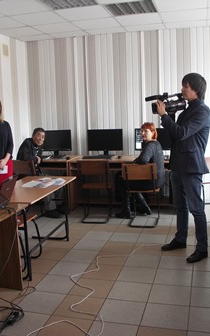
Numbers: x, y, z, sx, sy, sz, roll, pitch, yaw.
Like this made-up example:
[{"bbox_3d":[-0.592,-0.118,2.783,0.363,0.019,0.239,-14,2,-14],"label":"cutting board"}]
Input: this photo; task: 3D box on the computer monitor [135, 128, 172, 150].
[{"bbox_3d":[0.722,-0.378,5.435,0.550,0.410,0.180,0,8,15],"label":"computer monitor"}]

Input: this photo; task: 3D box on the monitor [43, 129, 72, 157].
[{"bbox_3d":[-0.809,-0.387,5.810,0.560,0.410,0.190,0,8,15],"label":"monitor"}]

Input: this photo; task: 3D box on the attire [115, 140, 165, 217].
[{"bbox_3d":[0.470,0.175,4.670,0.570,1.000,0.460,5,11,41],"label":"attire"}]

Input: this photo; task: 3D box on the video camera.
[{"bbox_3d":[0.588,-0.631,3.520,0.370,0.190,0.170,-7,8,5],"label":"video camera"}]

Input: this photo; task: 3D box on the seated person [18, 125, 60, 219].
[{"bbox_3d":[-0.940,0.072,5.100,0.640,1.240,0.520,2,9,28],"label":"seated person"}]

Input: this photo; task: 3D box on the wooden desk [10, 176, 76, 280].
[{"bbox_3d":[-0.741,0.551,3.678,0.570,0.700,1.240,0,8,15],"label":"wooden desk"}]

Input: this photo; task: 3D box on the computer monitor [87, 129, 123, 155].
[{"bbox_3d":[-0.003,-0.386,5.593,0.560,0.410,0.190,0,8,15],"label":"computer monitor"}]

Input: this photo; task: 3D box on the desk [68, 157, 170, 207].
[{"bbox_3d":[0.331,0.223,5.508,1.600,0.730,0.620,0,8,15],"label":"desk"}]

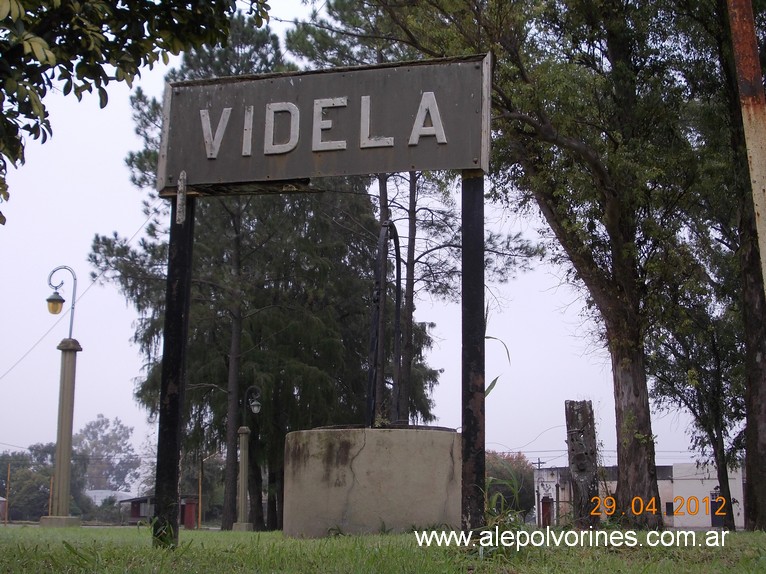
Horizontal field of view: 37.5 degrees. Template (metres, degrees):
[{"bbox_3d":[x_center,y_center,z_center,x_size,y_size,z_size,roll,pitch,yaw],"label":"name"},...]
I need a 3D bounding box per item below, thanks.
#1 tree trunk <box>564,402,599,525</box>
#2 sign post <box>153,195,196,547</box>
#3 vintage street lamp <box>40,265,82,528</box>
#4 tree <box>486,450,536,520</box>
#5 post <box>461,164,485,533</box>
[{"bbox_3d":[3.394,3.019,19.209,0.490,2.140,0.480,-2,-11,0],"label":"tree trunk"},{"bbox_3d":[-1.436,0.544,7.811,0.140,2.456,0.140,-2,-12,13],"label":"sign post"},{"bbox_3d":[-4.987,1.659,17.645,0.740,4.084,0.620,-1,-11,0],"label":"vintage street lamp"},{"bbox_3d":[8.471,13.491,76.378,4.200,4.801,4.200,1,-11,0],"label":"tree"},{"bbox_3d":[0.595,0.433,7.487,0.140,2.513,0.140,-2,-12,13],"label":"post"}]

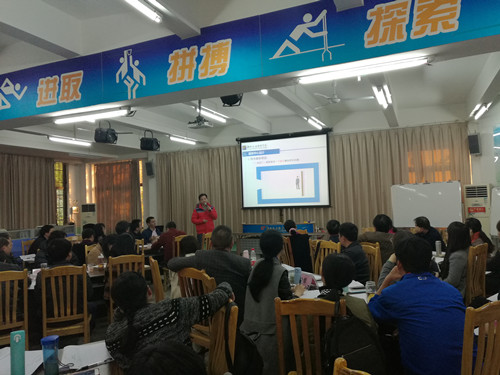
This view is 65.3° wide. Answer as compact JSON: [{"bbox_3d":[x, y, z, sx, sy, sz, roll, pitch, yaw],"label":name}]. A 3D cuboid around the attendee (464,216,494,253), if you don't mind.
[{"bbox_3d":[2.750,0.983,4.800,0.660,1.220,0.480,-4,-2,37],"label":"attendee"}]

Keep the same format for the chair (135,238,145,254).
[{"bbox_3d":[-2.052,1.400,6.950,0.430,0.980,0.500,-2,-2,-5],"label":"chair"}]

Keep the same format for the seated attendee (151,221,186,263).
[{"bbox_3d":[-1.485,1.243,7.101,0.550,1.250,0.800,-1,-2,-38],"label":"seated attendee"}]

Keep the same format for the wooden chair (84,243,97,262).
[{"bbox_3d":[-2.177,1.371,5.965,0.500,0.980,0.430,-4,-3,41],"label":"wooden chair"}]

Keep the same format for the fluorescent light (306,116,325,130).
[{"bbox_3d":[1.402,-1.330,8.138,0.180,0.100,1.220,-3,-2,23],"label":"fluorescent light"}]

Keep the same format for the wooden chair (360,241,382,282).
[{"bbox_3d":[1.204,1.224,4.526,0.520,1.025,0.440,0,-2,-36],"label":"wooden chair"}]

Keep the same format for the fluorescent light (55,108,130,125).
[{"bbox_3d":[-2.050,-0.895,4.992,1.230,0.090,0.100,-3,-2,24],"label":"fluorescent light"}]

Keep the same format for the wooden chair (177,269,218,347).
[{"bbox_3d":[-0.280,1.194,3.170,0.430,1.020,0.500,-5,-3,44],"label":"wooden chair"}]

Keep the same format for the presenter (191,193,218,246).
[{"bbox_3d":[-0.977,1.042,8.411,0.600,1.790,0.420,-2,-2,-7],"label":"presenter"}]

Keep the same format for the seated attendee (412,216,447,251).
[{"bbox_3d":[2.575,1.059,5.727,0.720,1.251,0.520,-2,-2,-6],"label":"seated attendee"}]

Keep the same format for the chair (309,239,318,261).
[{"bbox_3d":[1.193,1.266,5.729,0.520,1.025,0.440,0,-3,-44],"label":"chair"}]

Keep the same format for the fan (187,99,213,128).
[{"bbox_3d":[-0.736,-1.093,5.800,0.340,0.450,0.300,-4,-2,22],"label":"fan"}]

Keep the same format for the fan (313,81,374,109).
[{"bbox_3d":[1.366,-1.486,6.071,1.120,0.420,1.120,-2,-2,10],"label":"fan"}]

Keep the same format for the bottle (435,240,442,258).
[{"bbox_3d":[2.568,0.827,5.323,0.073,0.195,0.073,-3,-2,24],"label":"bottle"}]

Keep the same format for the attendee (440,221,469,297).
[{"bbox_3d":[2.363,1.055,4.684,0.450,1.300,0.700,0,-3,-41],"label":"attendee"}]

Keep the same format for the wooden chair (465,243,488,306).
[{"bbox_3d":[2.555,1.177,4.773,0.430,0.980,0.520,-1,-2,-34],"label":"wooden chair"}]

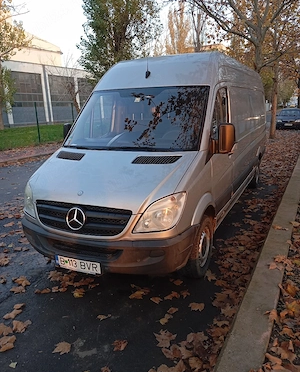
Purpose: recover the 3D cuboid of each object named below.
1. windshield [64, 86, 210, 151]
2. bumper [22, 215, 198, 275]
[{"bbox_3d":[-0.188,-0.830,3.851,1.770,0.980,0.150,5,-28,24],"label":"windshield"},{"bbox_3d":[-0.562,0.528,3.281,1.970,0.410,0.650,5,16,24],"label":"bumper"}]

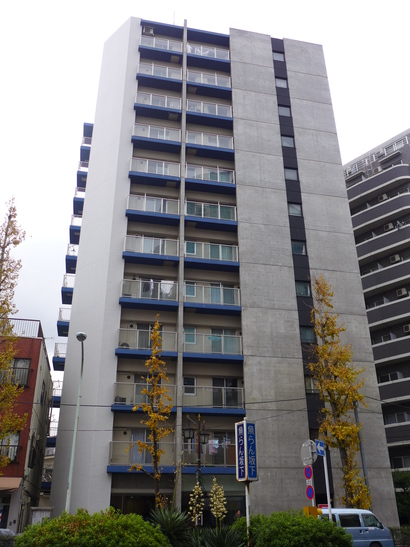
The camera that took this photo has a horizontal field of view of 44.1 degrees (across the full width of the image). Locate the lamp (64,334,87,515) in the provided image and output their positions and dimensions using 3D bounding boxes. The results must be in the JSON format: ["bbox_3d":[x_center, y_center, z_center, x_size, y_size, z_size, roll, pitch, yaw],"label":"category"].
[{"bbox_3d":[-5.194,6.768,19.838,0.500,8.550,2.300,5,-28,-11],"label":"lamp"}]

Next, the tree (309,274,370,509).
[{"bbox_3d":[6.743,6.283,24.763,2.900,13.740,2.800,5,-28,-11],"label":"tree"}]

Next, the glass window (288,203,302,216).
[{"bbox_3d":[5.987,-4.193,33.461,0.860,0.900,0.100,5,-27,-11],"label":"glass window"}]

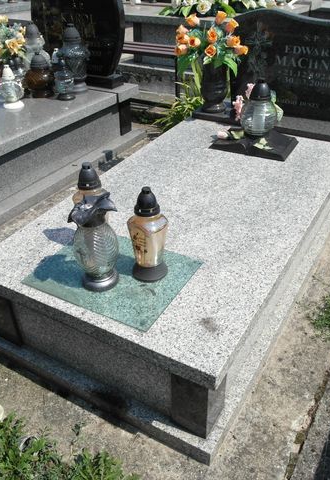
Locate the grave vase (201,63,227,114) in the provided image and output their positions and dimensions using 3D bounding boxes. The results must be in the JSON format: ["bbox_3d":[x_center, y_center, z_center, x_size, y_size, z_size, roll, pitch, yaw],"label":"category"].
[{"bbox_3d":[0.308,-0.915,2.684,0.153,0.277,0.153,16,37,27],"label":"grave vase"}]

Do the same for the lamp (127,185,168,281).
[{"bbox_3d":[-0.052,-0.022,1.431,0.132,0.319,0.132,-2,34,1],"label":"lamp"}]

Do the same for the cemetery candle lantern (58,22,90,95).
[{"bbox_3d":[-0.687,-1.391,3.408,0.235,0.488,0.235,-2,34,1],"label":"cemetery candle lantern"}]

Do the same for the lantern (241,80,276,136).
[{"bbox_3d":[0.513,-0.710,2.395,0.196,0.283,0.196,17,39,26],"label":"lantern"}]

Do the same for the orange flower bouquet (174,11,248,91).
[{"bbox_3d":[0.268,-1.103,2.552,0.406,0.376,0.376,-2,32,1],"label":"orange flower bouquet"}]

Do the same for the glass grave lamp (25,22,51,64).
[{"bbox_3d":[-1.013,-1.406,3.431,0.183,0.426,0.183,16,37,27],"label":"glass grave lamp"}]

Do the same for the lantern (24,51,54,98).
[{"bbox_3d":[-0.963,-1.263,3.392,0.230,0.313,0.230,17,39,26],"label":"lantern"}]

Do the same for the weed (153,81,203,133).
[{"bbox_3d":[0.157,-1.056,3.563,0.400,0.460,0.400,17,39,26],"label":"weed"}]

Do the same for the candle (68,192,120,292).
[{"bbox_3d":[-0.215,0.010,1.397,0.142,0.314,0.142,-2,34,1],"label":"candle"}]

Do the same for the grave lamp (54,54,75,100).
[{"bbox_3d":[-0.755,-1.208,3.312,0.153,0.298,0.153,17,39,26],"label":"grave lamp"}]

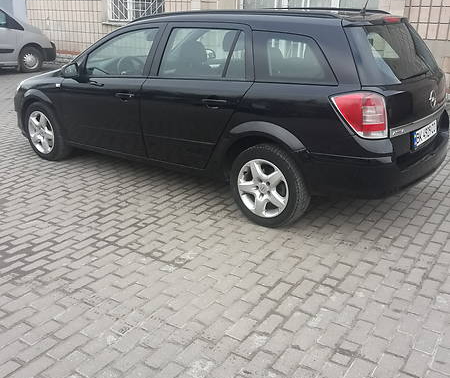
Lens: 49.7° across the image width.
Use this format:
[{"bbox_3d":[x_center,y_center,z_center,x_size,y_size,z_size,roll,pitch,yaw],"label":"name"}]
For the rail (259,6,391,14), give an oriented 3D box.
[{"bbox_3d":[0.581,-1.589,4.418,1.910,0.100,0.065,15,26,35],"label":"rail"}]

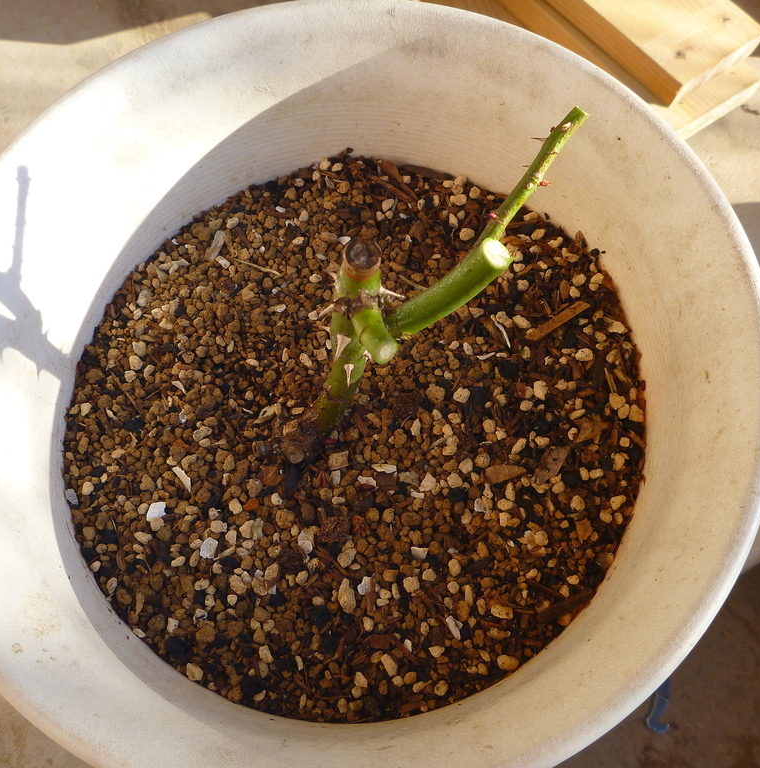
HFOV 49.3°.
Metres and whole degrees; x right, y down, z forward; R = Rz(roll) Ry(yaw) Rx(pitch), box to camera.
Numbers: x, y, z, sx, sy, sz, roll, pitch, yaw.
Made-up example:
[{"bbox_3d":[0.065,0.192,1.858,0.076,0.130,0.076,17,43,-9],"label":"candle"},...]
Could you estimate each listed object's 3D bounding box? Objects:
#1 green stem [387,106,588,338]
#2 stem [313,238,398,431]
[{"bbox_3d":[0.037,-0.047,0.270,0.097,0.018,0.031,-46,42,19],"label":"green stem"},{"bbox_3d":[-0.011,-0.012,0.308,0.033,0.140,0.024,1,68,-3],"label":"stem"}]

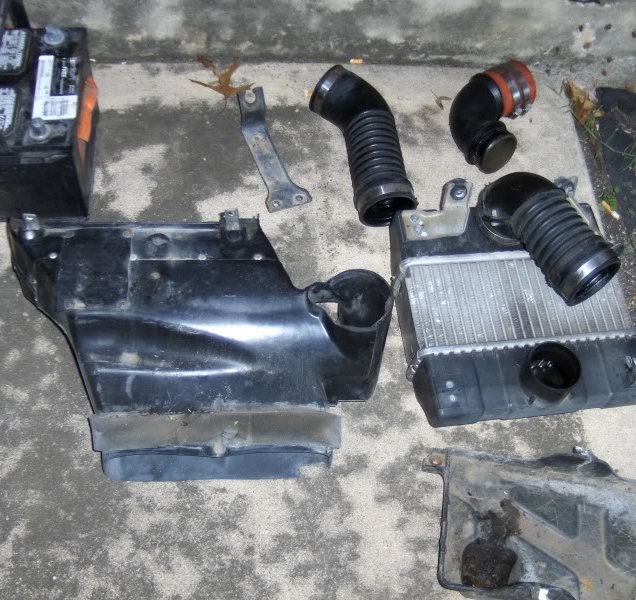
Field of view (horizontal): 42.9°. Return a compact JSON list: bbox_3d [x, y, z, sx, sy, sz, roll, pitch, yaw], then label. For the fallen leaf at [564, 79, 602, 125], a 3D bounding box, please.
[{"bbox_3d":[0.457,-0.352,1.412,0.056,0.045,0.080,-39,72,-22],"label":"fallen leaf"}]

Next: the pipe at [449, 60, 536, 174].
[{"bbox_3d":[0.290,-0.306,1.331,0.145,0.088,0.190,9,62,0],"label":"pipe"}]

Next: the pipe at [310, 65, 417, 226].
[{"bbox_3d":[0.080,-0.252,1.283,0.111,0.090,0.274,-18,65,-14],"label":"pipe"}]

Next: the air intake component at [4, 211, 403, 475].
[{"bbox_3d":[-0.174,0.036,1.087,0.541,0.125,0.382,0,62,-5],"label":"air intake component"}]

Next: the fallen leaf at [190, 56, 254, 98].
[{"bbox_3d":[-0.157,-0.380,1.364,0.100,0.030,0.067,23,63,7],"label":"fallen leaf"}]

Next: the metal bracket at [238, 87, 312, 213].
[{"bbox_3d":[-0.082,-0.249,1.302,0.073,0.028,0.229,-18,65,-14],"label":"metal bracket"}]

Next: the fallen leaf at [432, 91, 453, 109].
[{"bbox_3d":[0.210,-0.349,1.391,0.036,0.012,0.024,35,65,13],"label":"fallen leaf"}]

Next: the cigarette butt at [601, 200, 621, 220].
[{"bbox_3d":[0.482,-0.150,1.328,0.010,0.008,0.042,-29,68,-19],"label":"cigarette butt"}]

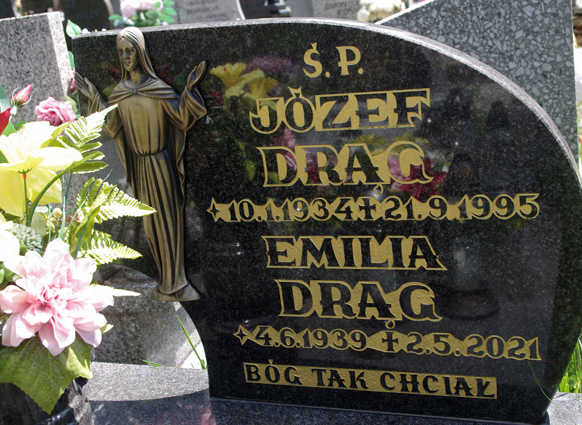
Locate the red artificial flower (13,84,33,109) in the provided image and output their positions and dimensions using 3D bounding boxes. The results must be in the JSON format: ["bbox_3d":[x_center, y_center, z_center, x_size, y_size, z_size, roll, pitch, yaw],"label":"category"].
[{"bbox_3d":[-0.439,-0.190,1.335,0.046,0.030,0.030,-54,20,-23],"label":"red artificial flower"}]

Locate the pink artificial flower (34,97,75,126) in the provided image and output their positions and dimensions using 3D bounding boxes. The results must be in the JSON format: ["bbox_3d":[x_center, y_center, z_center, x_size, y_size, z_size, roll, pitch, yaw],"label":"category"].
[{"bbox_3d":[-0.382,-0.158,1.320,0.067,0.058,0.056,-11,16,-15],"label":"pink artificial flower"}]

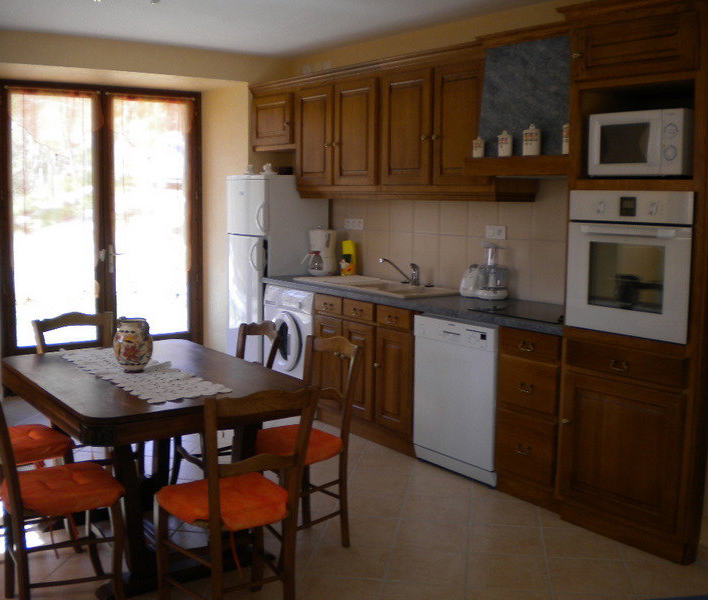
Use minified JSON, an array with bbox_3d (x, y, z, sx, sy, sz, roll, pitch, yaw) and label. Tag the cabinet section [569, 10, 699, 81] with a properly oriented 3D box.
[{"bbox_3d":[1.318,-1.030,3.408,0.560,0.222,0.590,-6,9,-37],"label":"cabinet section"}]

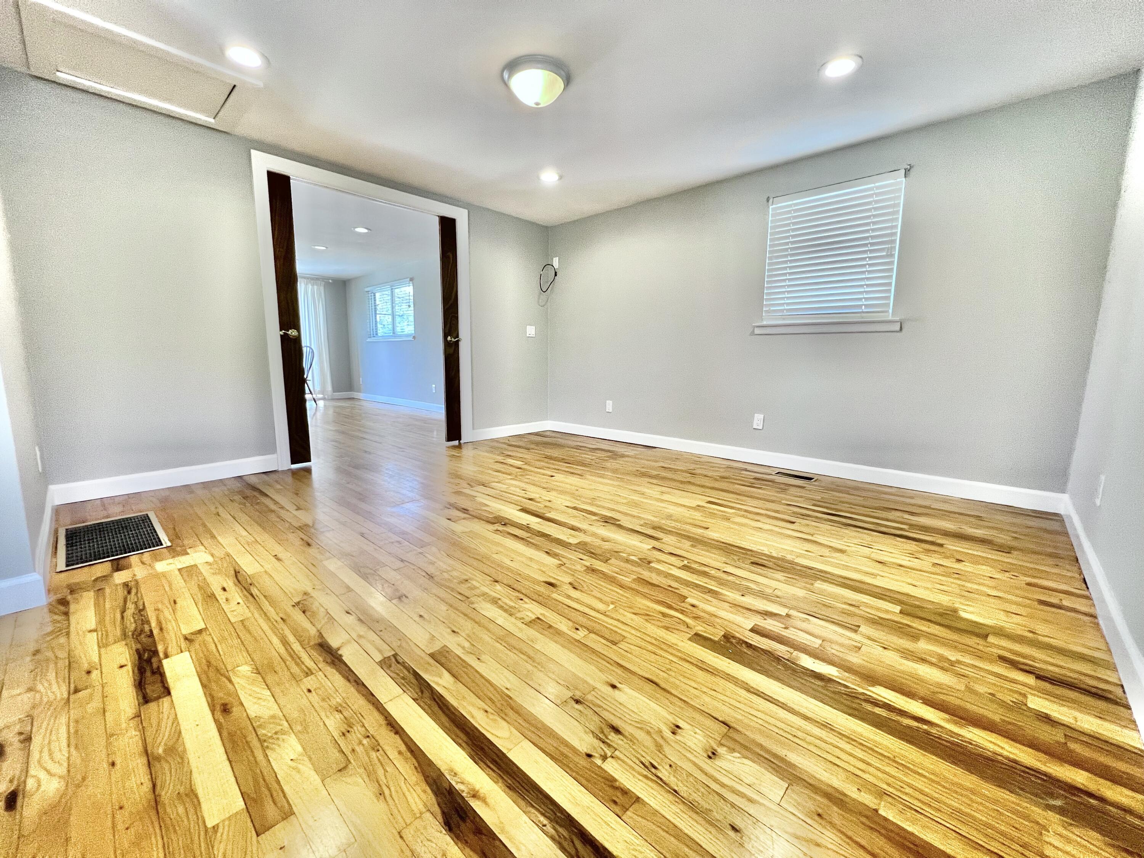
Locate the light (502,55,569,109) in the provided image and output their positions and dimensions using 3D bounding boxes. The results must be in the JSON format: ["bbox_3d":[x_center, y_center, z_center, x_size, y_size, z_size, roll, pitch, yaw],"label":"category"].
[{"bbox_3d":[-0.185,-1.761,2.237,0.340,0.135,0.340,1,9,0],"label":"light"}]

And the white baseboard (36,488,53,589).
[{"bbox_3d":[-2.418,0.455,1.979,1.480,0.123,0.020,8,12,40],"label":"white baseboard"}]

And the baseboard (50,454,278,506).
[{"bbox_3d":[-2.592,0.309,2.844,1.084,0.123,0.020,-8,12,-44],"label":"baseboard"}]

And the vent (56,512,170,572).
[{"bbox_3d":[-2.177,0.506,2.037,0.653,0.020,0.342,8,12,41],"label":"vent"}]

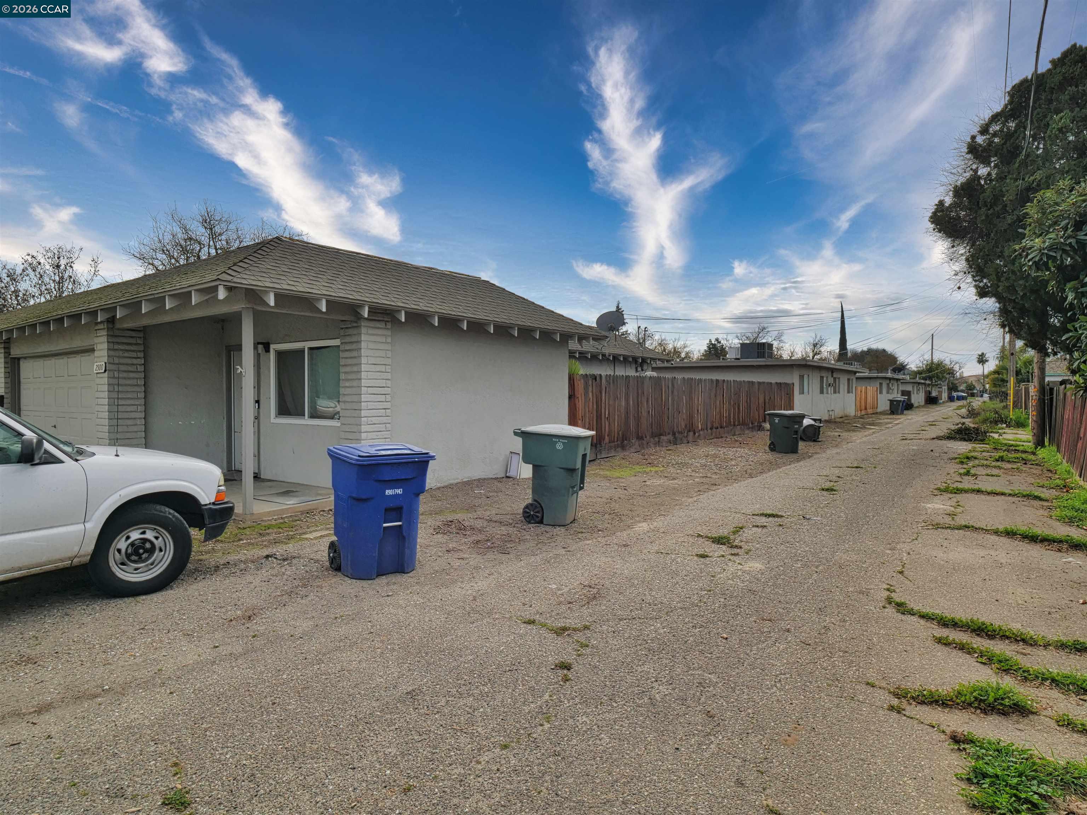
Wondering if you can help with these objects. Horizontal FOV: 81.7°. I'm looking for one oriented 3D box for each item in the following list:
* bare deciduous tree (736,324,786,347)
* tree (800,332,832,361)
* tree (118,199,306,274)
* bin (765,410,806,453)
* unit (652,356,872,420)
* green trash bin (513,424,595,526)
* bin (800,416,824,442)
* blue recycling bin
[{"bbox_3d":[22.458,-4.387,65.000,6.000,8.542,6.000,1,2,36],"label":"bare deciduous tree"},{"bbox_3d":[31.302,-4.459,72.000,5.000,8.316,5.000,1,2,36],"label":"tree"},{"bbox_3d":[-13.659,-3.824,26.000,7.500,9.475,7.500,0,2,0],"label":"tree"},{"bbox_3d":[6.540,0.660,16.960,0.670,1.070,0.830,-1,2,-30],"label":"bin"},{"bbox_3d":[12.787,-0.914,38.416,9.800,3.000,16.300,1,2,36],"label":"unit"},{"bbox_3d":[0.135,0.769,7.333,0.820,1.060,0.660,1,2,21],"label":"green trash bin"},{"bbox_3d":[8.921,0.714,20.900,0.680,0.870,0.760,-1,2,-35],"label":"bin"},{"bbox_3d":[-1.489,0.891,5.718,0.710,1.070,0.840,-1,2,-33],"label":"blue recycling bin"}]

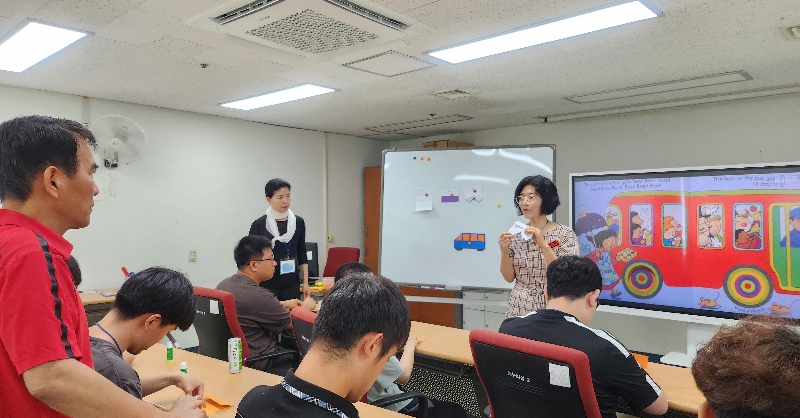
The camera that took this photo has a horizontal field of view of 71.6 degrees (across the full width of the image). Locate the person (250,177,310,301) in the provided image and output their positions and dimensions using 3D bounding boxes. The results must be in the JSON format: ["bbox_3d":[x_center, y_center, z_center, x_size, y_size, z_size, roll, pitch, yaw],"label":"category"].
[{"bbox_3d":[-0.863,0.580,3.932,0.460,1.600,0.320,0,-1,-25],"label":"person"}]

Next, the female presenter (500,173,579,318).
[{"bbox_3d":[0.768,0.592,3.105,0.480,1.570,0.420,0,-1,34],"label":"female presenter"}]

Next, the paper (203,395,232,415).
[{"bbox_3d":[-0.606,0.623,1.769,0.130,0.020,0.100,-1,-1,41],"label":"paper"}]

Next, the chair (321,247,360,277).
[{"bbox_3d":[-0.659,0.929,6.023,0.580,0.960,0.580,0,-1,37],"label":"chair"}]

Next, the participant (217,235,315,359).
[{"bbox_3d":[-0.785,0.763,3.288,0.720,1.230,0.560,0,-1,-29],"label":"participant"}]

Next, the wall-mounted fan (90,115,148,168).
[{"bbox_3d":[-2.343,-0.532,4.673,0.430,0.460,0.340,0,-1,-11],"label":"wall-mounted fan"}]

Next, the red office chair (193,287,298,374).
[{"bbox_3d":[-0.877,0.918,3.287,0.600,0.920,0.600,-1,-1,41],"label":"red office chair"}]

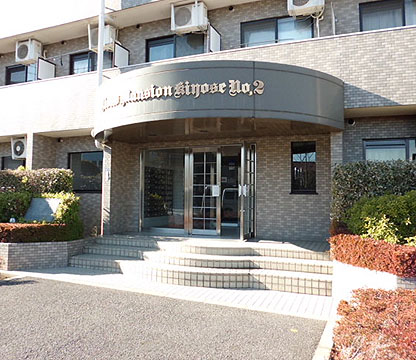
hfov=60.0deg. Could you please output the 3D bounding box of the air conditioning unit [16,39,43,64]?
[{"bbox_3d":[-5.249,-3.737,10.572,0.697,0.553,0.266,0,-3,22],"label":"air conditioning unit"}]

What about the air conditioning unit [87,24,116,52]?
[{"bbox_3d":[-2.787,-3.745,9.580,0.666,0.533,0.266,0,-3,22],"label":"air conditioning unit"}]

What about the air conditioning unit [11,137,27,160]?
[{"bbox_3d":[-5.263,-0.897,10.406,0.728,0.543,0.277,0,-3,22],"label":"air conditioning unit"}]

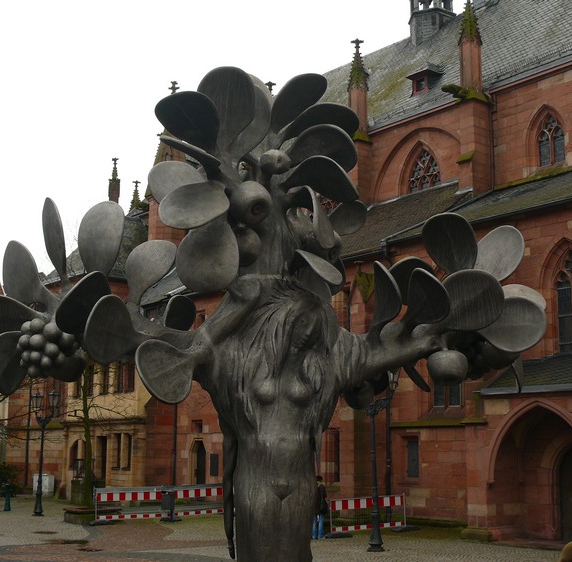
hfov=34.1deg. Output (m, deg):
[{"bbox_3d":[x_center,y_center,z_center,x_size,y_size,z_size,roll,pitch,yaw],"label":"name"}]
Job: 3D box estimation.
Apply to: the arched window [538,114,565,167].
[{"bbox_3d":[10.305,-5.434,36.149,0.300,2.050,1.200,9,-13,-39],"label":"arched window"}]

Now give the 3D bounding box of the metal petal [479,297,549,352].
[{"bbox_3d":[1.347,0.265,5.539,0.430,0.340,0.090,-5,6,-6],"label":"metal petal"}]

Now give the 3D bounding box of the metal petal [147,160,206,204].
[{"bbox_3d":[-0.604,-0.547,5.282,0.380,0.270,0.070,9,-30,9],"label":"metal petal"}]

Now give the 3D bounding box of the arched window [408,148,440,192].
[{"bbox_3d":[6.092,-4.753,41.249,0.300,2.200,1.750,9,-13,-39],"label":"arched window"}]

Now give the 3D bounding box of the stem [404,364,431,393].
[{"bbox_3d":[0.702,0.522,4.988,0.050,0.200,0.080,-44,-6,0],"label":"stem"}]

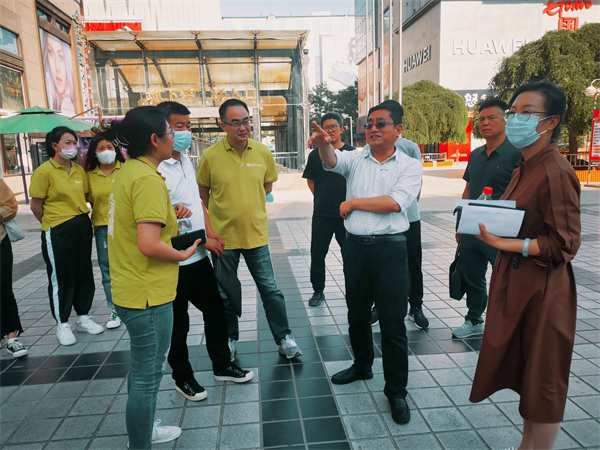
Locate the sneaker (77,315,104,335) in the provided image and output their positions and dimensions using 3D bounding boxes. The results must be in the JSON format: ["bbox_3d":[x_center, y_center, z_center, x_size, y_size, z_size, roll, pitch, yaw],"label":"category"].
[{"bbox_3d":[-1.721,0.817,3.834,0.265,0.115,0.100,2,10,23],"label":"sneaker"}]

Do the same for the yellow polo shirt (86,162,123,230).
[{"bbox_3d":[-1.596,-0.264,3.920,0.430,0.590,0.240,-6,10,-25],"label":"yellow polo shirt"}]

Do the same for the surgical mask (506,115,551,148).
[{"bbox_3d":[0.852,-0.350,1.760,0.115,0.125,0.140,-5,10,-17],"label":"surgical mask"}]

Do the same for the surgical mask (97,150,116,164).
[{"bbox_3d":[-1.526,-0.531,3.690,0.140,0.120,0.095,-9,11,-36],"label":"surgical mask"}]

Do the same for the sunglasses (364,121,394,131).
[{"bbox_3d":[0.453,-0.540,2.540,0.145,0.045,0.145,0,4,43],"label":"sunglasses"}]

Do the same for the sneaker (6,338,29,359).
[{"bbox_3d":[-2.076,0.879,3.422,0.095,0.105,0.250,-9,12,-38],"label":"sneaker"}]

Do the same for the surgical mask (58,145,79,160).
[{"bbox_3d":[-1.710,-0.534,3.460,0.100,0.120,0.140,2,10,24],"label":"surgical mask"}]

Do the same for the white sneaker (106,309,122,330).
[{"bbox_3d":[-1.560,0.778,3.940,0.092,0.105,0.245,-4,9,-11],"label":"white sneaker"}]

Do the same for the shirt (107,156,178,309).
[{"bbox_3d":[-0.703,0.020,2.090,0.300,0.640,0.430,-7,10,-28],"label":"shirt"}]

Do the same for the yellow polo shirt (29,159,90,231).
[{"bbox_3d":[-1.819,-0.234,3.540,0.270,0.550,0.440,4,11,34],"label":"yellow polo shirt"}]

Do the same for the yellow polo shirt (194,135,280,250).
[{"bbox_3d":[-0.424,-0.223,3.200,0.550,0.740,0.310,-4,9,-15],"label":"yellow polo shirt"}]

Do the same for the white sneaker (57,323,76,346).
[{"bbox_3d":[-1.825,0.849,3.652,0.100,0.115,0.265,-9,12,-39],"label":"white sneaker"}]

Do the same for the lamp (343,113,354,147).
[{"bbox_3d":[4.746,-8.397,45.624,1.100,4.640,0.300,-2,9,0],"label":"lamp"}]

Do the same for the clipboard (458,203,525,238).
[{"bbox_3d":[0.708,-0.017,1.740,0.250,0.020,0.175,5,47,26],"label":"clipboard"}]

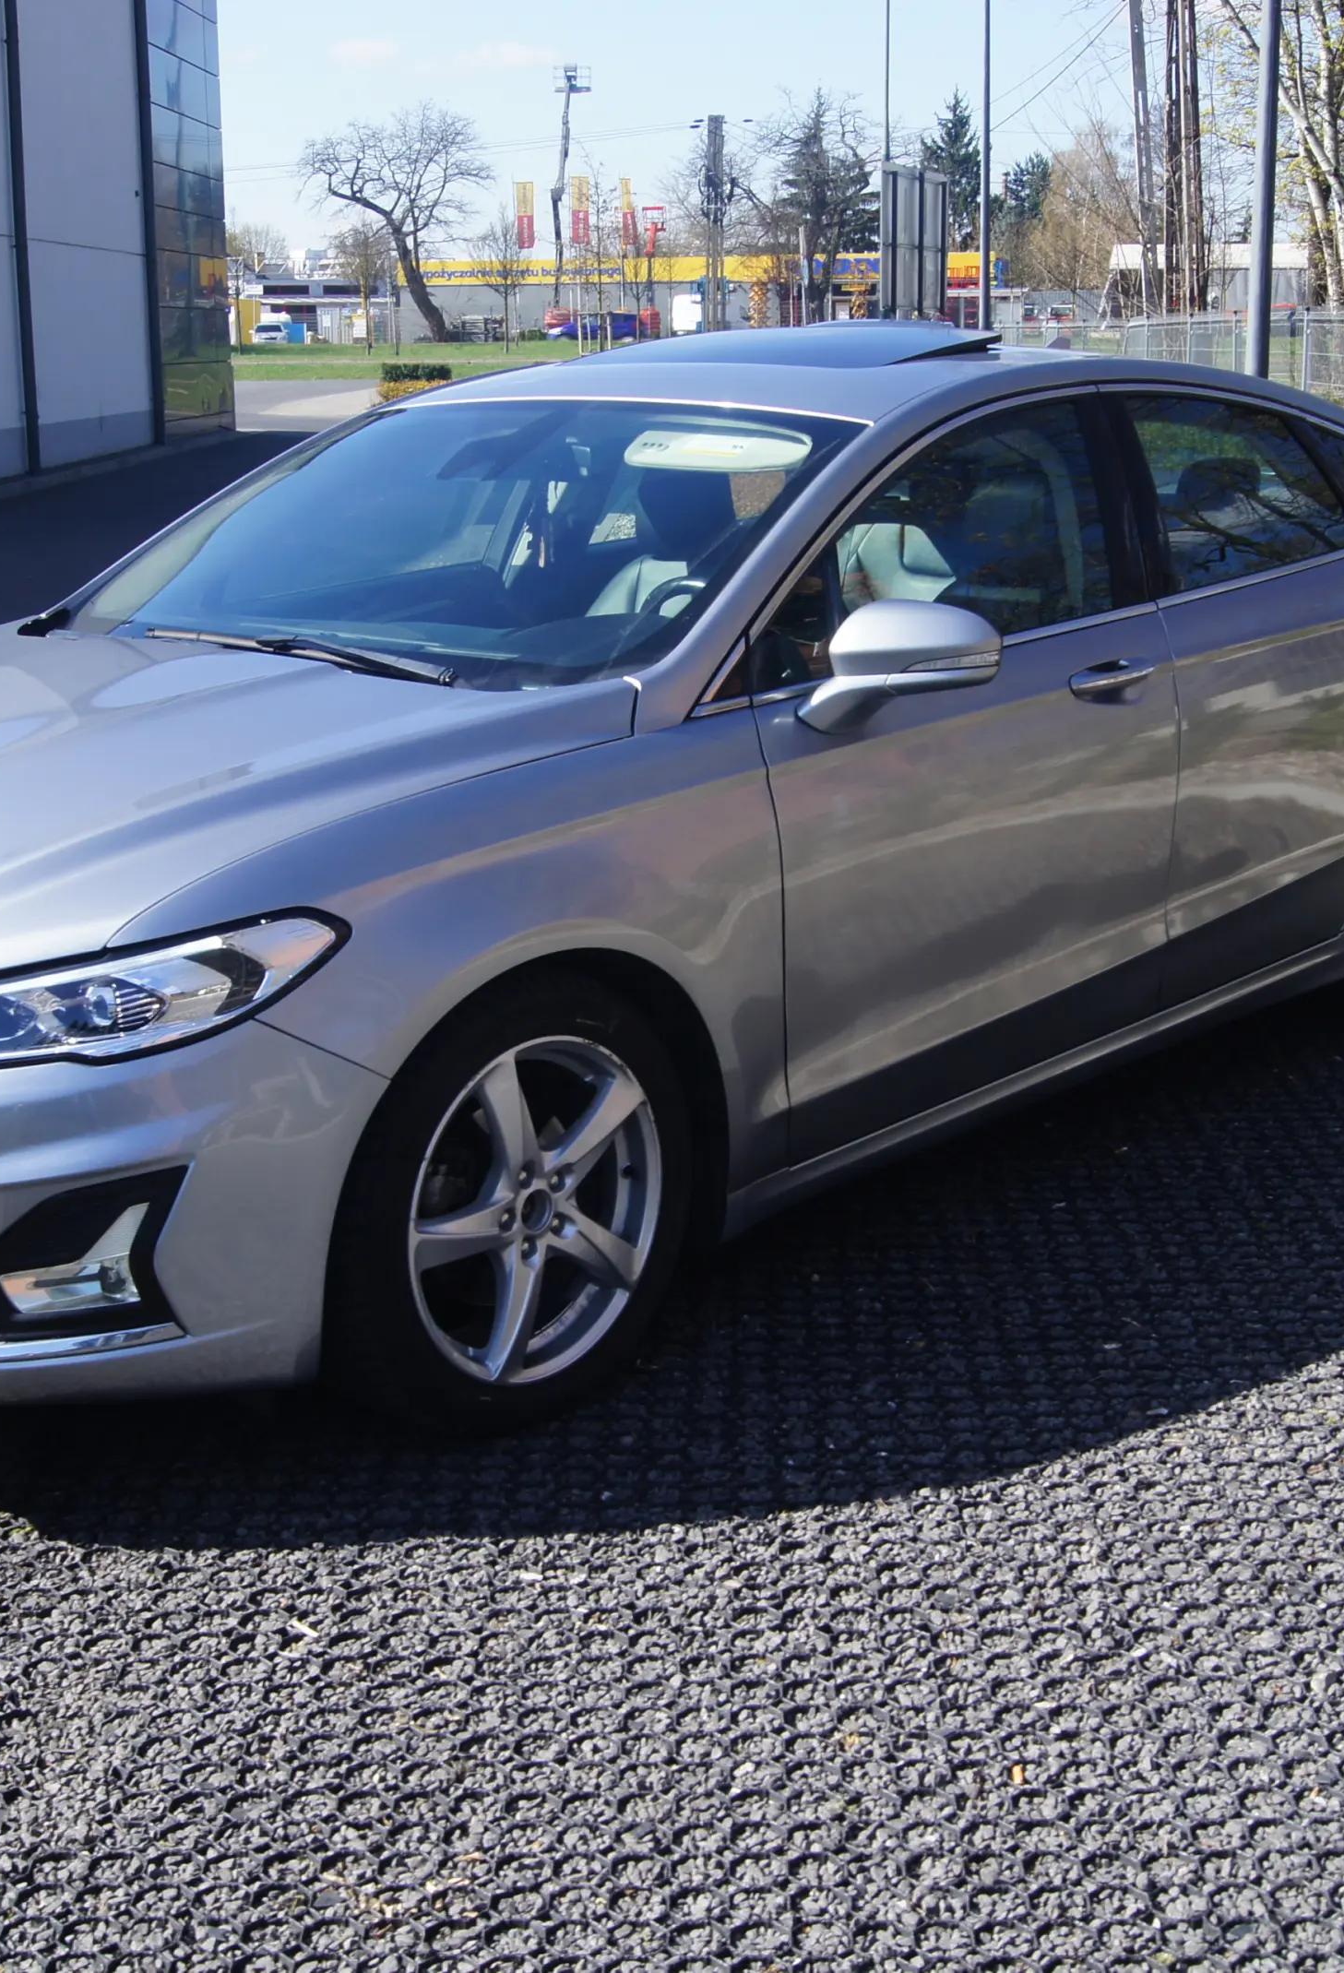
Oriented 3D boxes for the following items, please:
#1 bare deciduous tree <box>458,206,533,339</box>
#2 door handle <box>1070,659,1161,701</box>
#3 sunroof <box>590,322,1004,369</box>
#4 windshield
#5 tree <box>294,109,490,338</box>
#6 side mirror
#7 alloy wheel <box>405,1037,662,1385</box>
[{"bbox_3d":[-7.202,-29.138,101.711,3.148,5.871,3.000,-2,14,-3],"label":"bare deciduous tree"},{"bbox_3d":[0.761,-0.532,4.261,0.060,0.052,0.245,11,19,42],"label":"door handle"},{"bbox_3d":[0.196,-1.255,4.856,0.840,0.070,0.460,11,24,42],"label":"sunroof"},{"bbox_3d":[-0.401,-0.800,4.304,1.450,0.150,0.920,11,44,42],"label":"windshield"},{"bbox_3d":[-13.434,-36.974,119.873,9.443,11.022,8.500,-3,14,-6],"label":"tree"},{"bbox_3d":[0.337,-0.500,3.753,0.240,0.185,0.250,11,19,42],"label":"side mirror"},{"bbox_3d":[-0.247,0.304,3.523,0.190,0.490,0.490,11,19,42],"label":"alloy wheel"}]

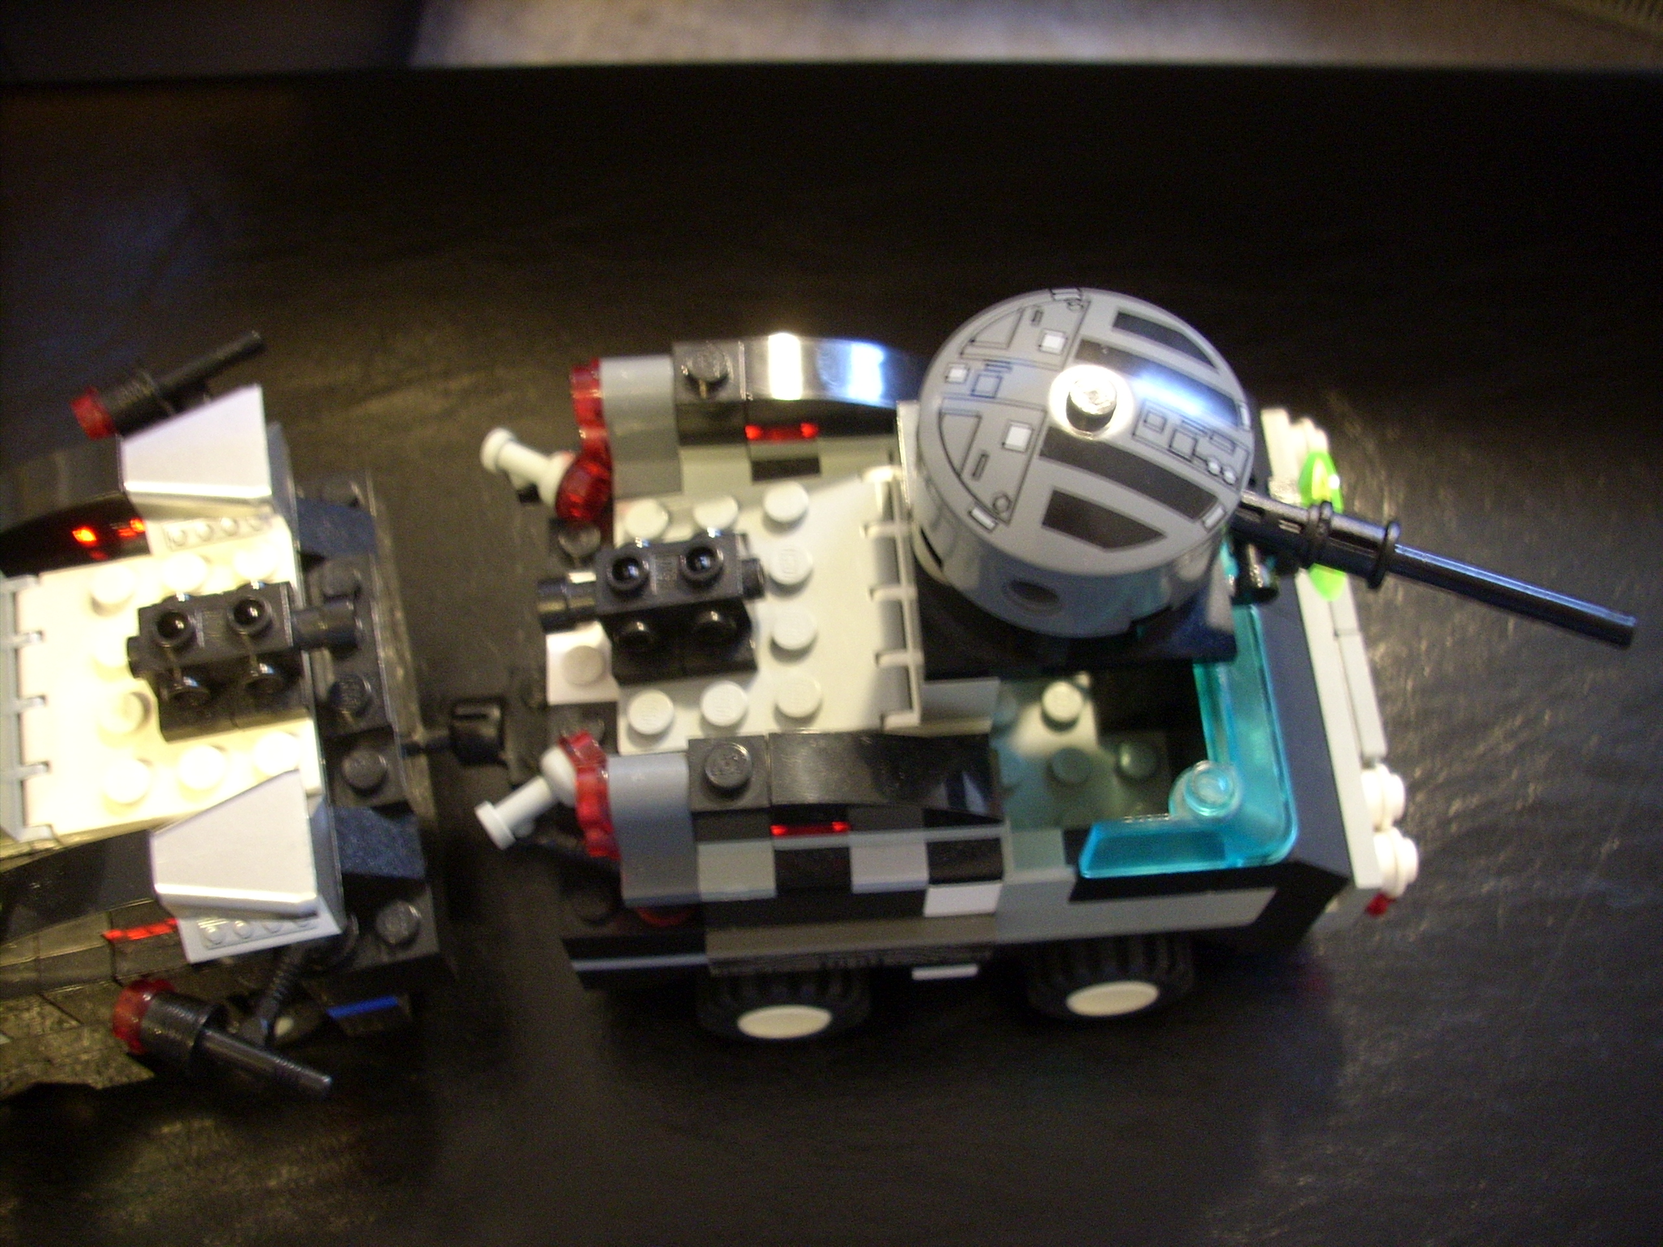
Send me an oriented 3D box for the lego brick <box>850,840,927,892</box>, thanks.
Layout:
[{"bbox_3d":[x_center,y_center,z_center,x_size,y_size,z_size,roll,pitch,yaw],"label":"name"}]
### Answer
[{"bbox_3d":[0.006,0.024,0.188,0.008,0.005,0.007,-3,63,-3],"label":"lego brick"}]

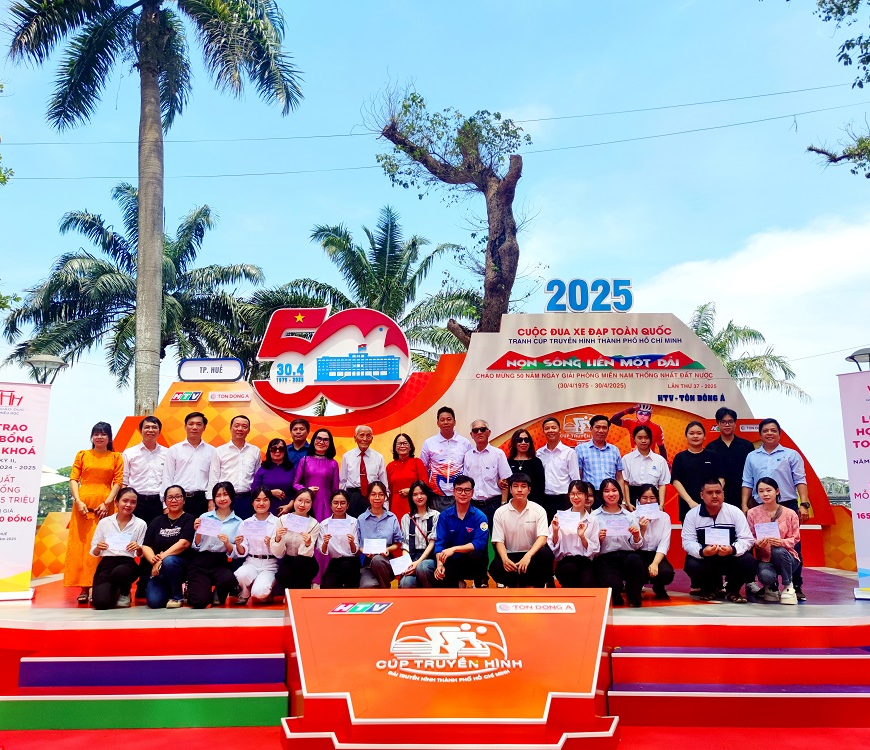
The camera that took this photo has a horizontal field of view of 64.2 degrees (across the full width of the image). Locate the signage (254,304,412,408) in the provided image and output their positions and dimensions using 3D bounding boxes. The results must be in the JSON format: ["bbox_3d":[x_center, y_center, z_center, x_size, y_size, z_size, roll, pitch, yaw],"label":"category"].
[{"bbox_3d":[-1.520,-0.239,10.368,2.342,1.577,0.180,0,-11,0],"label":"signage"}]

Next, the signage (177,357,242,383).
[{"bbox_3d":[-3.327,-0.062,10.365,0.980,0.378,0.140,0,-11,0],"label":"signage"}]

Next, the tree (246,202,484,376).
[{"bbox_3d":[-1.949,0.039,17.808,6.226,9.438,6.226,0,-11,0],"label":"tree"}]

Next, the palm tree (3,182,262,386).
[{"bbox_3d":[-7.462,-0.219,16.839,6.364,9.581,6.364,0,-11,0],"label":"palm tree"}]

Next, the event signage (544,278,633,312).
[{"bbox_3d":[2.362,-1.203,10.680,1.355,0.550,0.130,0,-11,0],"label":"event signage"}]

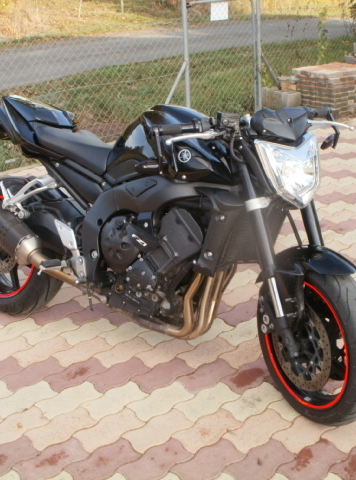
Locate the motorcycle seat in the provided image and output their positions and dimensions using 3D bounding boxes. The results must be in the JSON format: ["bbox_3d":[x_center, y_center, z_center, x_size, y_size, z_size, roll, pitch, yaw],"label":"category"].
[{"bbox_3d":[-0.396,-0.375,2.800,0.430,0.150,0.280,14,9,31],"label":"motorcycle seat"}]

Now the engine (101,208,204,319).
[{"bbox_3d":[-0.026,0.083,2.592,0.460,0.450,0.460,14,9,31],"label":"engine"}]

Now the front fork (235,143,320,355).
[{"bbox_3d":[0.396,0.007,2.310,0.270,0.770,0.110,-10,-6,-27],"label":"front fork"}]

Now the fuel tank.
[{"bbox_3d":[0.018,-0.351,2.545,0.580,0.300,0.360,14,9,31],"label":"fuel tank"}]

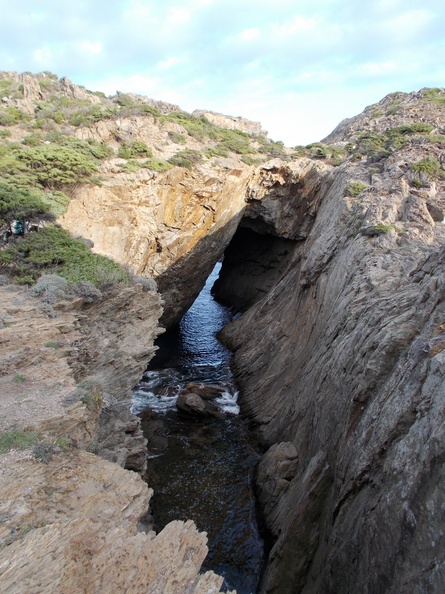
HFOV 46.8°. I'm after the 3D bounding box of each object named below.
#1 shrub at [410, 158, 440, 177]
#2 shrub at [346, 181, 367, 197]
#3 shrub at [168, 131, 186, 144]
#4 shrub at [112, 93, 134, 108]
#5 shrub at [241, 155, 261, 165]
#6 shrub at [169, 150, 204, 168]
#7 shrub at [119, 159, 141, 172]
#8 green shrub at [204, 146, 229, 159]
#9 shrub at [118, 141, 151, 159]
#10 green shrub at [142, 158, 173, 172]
[{"bbox_3d":[7.101,-4.565,18.000,1.018,0.679,0.865,5,14,20],"label":"shrub"},{"bbox_3d":[5.078,-4.111,19.500,0.735,0.588,0.625,3,13,14],"label":"shrub"},{"bbox_3d":[-2.623,-9.298,30.000,1.018,0.792,0.865,-1,13,-5],"label":"shrub"},{"bbox_3d":[-7.311,-14.510,38.000,1.576,1.146,1.339,-2,13,-10],"label":"shrub"},{"bbox_3d":[1.691,-8.016,30.000,1.244,0.565,1.057,1,13,3],"label":"shrub"},{"bbox_3d":[-1.941,-7.267,27.000,1.730,1.018,1.471,-1,13,-4],"label":"shrub"},{"bbox_3d":[-4.608,-6.516,25.500,1.057,0.673,0.899,-2,13,-10],"label":"shrub"},{"bbox_3d":[-0.350,-8.424,30.000,1.357,0.679,1.154,0,13,-1],"label":"green shrub"},{"bbox_3d":[-4.565,-7.739,27.000,1.730,0.916,1.471,-2,13,-9],"label":"shrub"},{"bbox_3d":[-3.335,-6.644,26.000,1.568,0.686,1.333,-2,13,-7],"label":"green shrub"}]

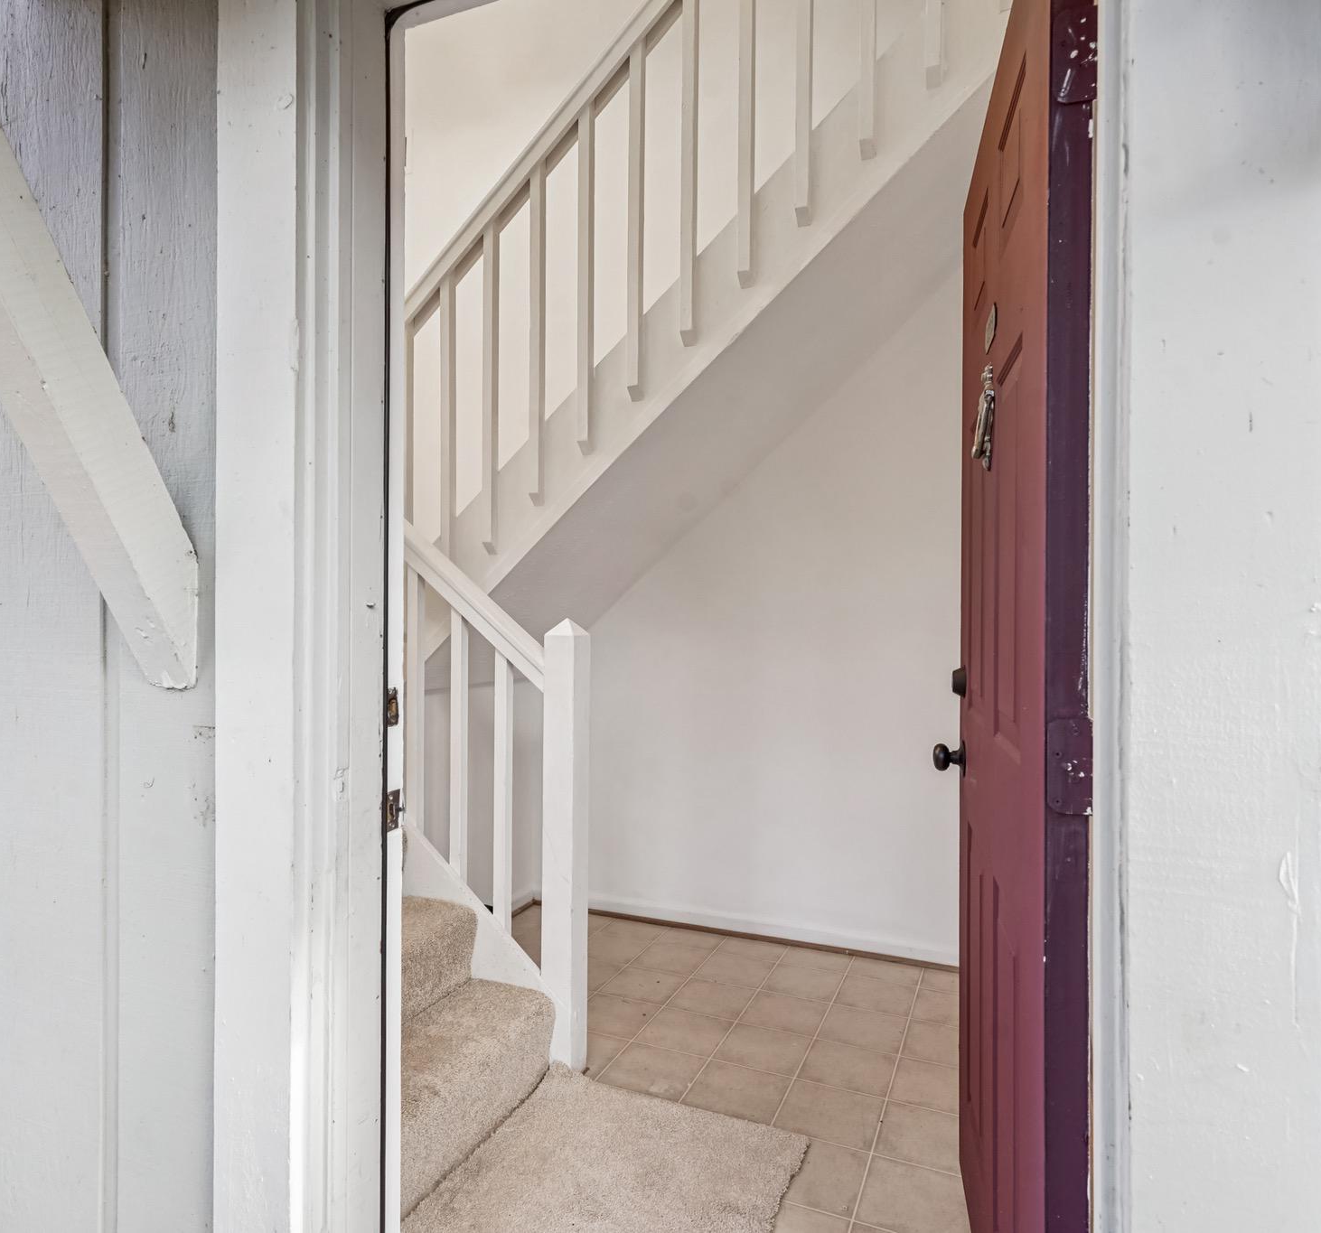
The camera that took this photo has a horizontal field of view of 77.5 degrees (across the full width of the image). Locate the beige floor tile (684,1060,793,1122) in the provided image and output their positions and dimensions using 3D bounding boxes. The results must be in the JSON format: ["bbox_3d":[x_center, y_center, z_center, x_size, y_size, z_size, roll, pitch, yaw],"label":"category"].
[{"bbox_3d":[0.197,1.206,2.079,0.227,0.010,0.221,0,0,24],"label":"beige floor tile"}]

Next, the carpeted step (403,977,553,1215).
[{"bbox_3d":[-0.581,1.101,1.840,0.270,0.195,0.870,0,0,24],"label":"carpeted step"}]

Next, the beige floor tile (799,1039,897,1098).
[{"bbox_3d":[0.502,1.207,2.192,0.227,0.010,0.221,0,0,24],"label":"beige floor tile"}]

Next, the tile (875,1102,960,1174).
[{"bbox_3d":[0.626,1.206,1.891,0.227,0.010,0.221,0,0,24],"label":"tile"}]

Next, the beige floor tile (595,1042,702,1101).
[{"bbox_3d":[-0.018,1.206,2.173,0.227,0.010,0.221,0,0,24],"label":"beige floor tile"}]

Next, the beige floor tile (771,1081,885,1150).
[{"bbox_3d":[0.411,1.206,1.985,0.227,0.010,0.221,0,0,24],"label":"beige floor tile"}]

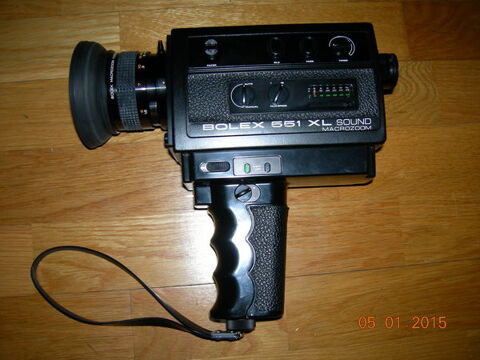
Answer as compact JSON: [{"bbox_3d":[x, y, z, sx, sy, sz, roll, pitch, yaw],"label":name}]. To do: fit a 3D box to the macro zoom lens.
[{"bbox_3d":[-0.096,-0.069,0.406,0.070,0.084,0.085,-2,83,-5],"label":"macro zoom lens"}]

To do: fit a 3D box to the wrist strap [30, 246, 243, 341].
[{"bbox_3d":[-0.084,0.101,0.413,0.182,0.026,0.055,22,82,-1],"label":"wrist strap"}]

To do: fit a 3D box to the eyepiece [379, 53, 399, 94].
[{"bbox_3d":[0.129,-0.092,0.431,0.018,0.034,0.034,-2,83,-5],"label":"eyepiece"}]

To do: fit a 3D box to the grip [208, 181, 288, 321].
[{"bbox_3d":[0.006,0.057,0.406,0.059,0.040,0.109,-2,83,-5],"label":"grip"}]

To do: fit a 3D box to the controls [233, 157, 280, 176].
[{"bbox_3d":[0.013,-0.011,0.390,0.036,0.004,0.015,-2,83,-5],"label":"controls"}]

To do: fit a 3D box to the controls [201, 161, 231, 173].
[{"bbox_3d":[-0.019,-0.010,0.386,0.024,0.005,0.009,-2,83,-5],"label":"controls"}]

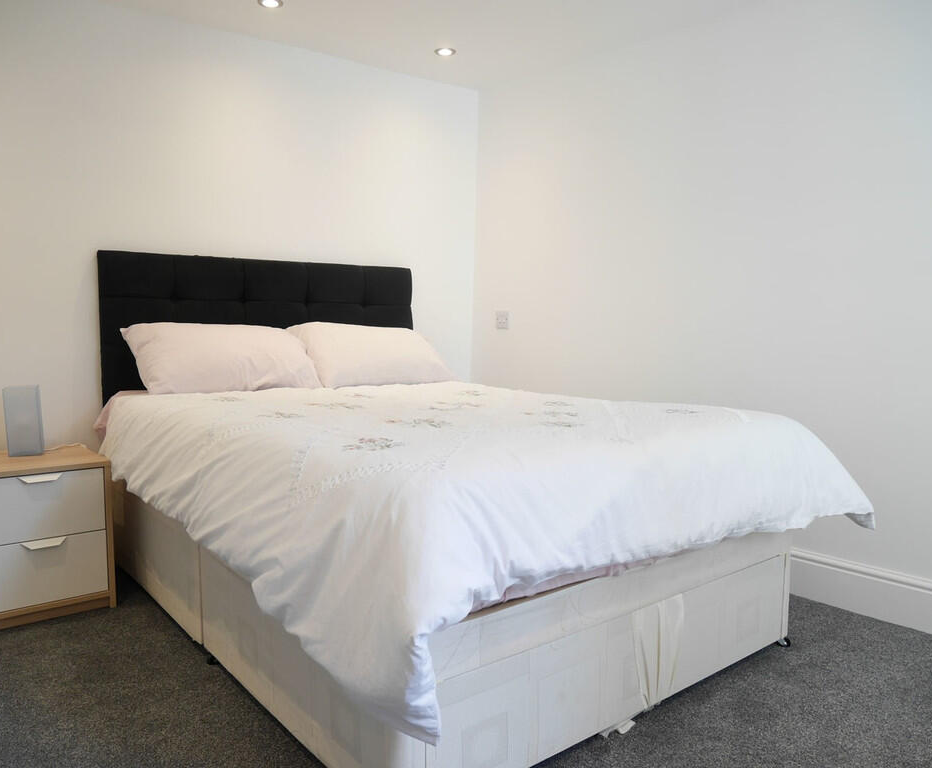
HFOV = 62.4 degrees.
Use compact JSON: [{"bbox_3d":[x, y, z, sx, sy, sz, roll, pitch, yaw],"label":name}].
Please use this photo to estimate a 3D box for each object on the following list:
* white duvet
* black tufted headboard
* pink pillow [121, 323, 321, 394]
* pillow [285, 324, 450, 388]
[{"bbox_3d":[-0.026,0.248,2.356,1.650,0.420,1.760,-4,7,-39],"label":"white duvet"},{"bbox_3d":[-0.791,-0.203,3.208,1.345,0.620,0.080,-4,7,-39],"label":"black tufted headboard"},{"bbox_3d":[-0.891,-0.085,2.864,0.670,0.170,0.420,-4,46,-39],"label":"pink pillow"},{"bbox_3d":[-0.384,-0.119,3.261,0.670,0.170,0.420,-4,46,-39],"label":"pillow"}]

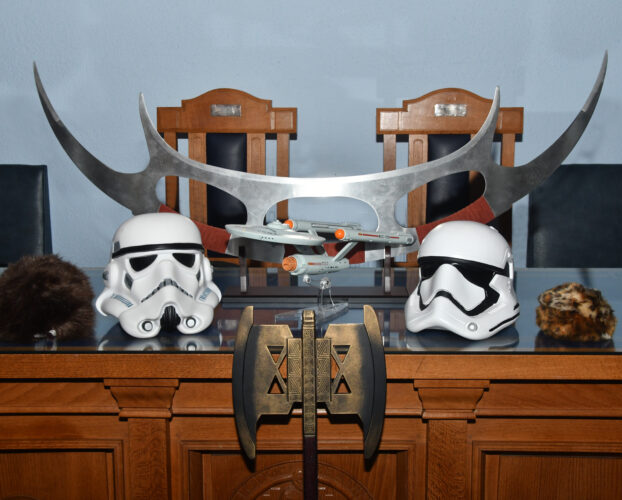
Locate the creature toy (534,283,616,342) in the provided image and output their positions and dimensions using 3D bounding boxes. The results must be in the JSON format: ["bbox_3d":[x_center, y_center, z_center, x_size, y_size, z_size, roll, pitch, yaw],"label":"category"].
[{"bbox_3d":[0.511,0.120,1.685,0.144,0.108,0.130,0,10,0],"label":"creature toy"}]

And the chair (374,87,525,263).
[{"bbox_3d":[0.410,0.153,2.494,0.450,1.200,0.520,0,10,0],"label":"chair"}]

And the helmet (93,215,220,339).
[{"bbox_3d":[-0.298,0.048,1.719,0.234,0.237,0.243,-4,11,-22],"label":"helmet"}]

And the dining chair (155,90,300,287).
[{"bbox_3d":[-0.259,0.135,2.594,0.450,1.200,0.520,0,10,0],"label":"dining chair"}]

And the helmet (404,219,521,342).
[{"bbox_3d":[0.294,0.058,1.697,0.200,0.226,0.224,7,13,34],"label":"helmet"}]

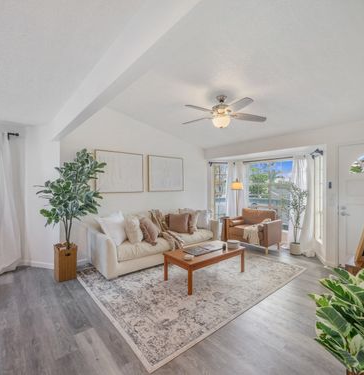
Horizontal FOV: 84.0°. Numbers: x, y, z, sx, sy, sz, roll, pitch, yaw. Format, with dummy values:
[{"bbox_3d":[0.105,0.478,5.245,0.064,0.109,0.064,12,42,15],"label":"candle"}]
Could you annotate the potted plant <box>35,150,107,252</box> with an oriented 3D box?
[{"bbox_3d":[-1.633,0.163,3.001,0.820,1.470,0.760,0,0,-40],"label":"potted plant"}]

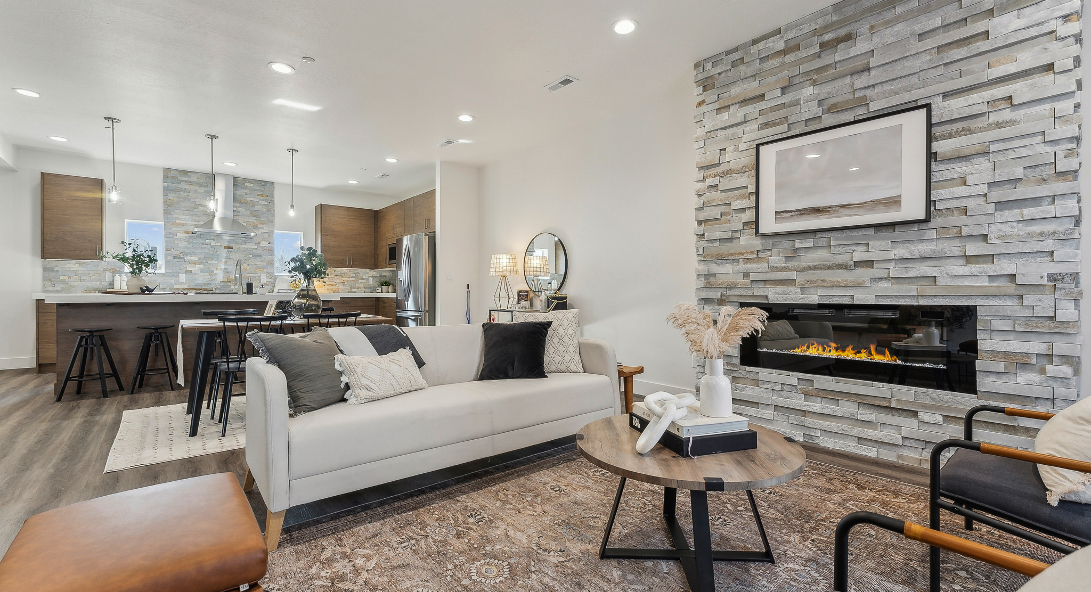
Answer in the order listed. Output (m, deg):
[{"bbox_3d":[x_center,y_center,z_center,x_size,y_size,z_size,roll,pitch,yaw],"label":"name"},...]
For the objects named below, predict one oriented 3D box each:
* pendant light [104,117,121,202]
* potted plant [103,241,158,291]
[{"bbox_3d":[-4.456,-1.388,4.683,0.130,0.860,0.130,0,0,-40],"label":"pendant light"},{"bbox_3d":[-4.217,-0.303,4.616,0.480,0.520,0.420,0,0,-40],"label":"potted plant"}]

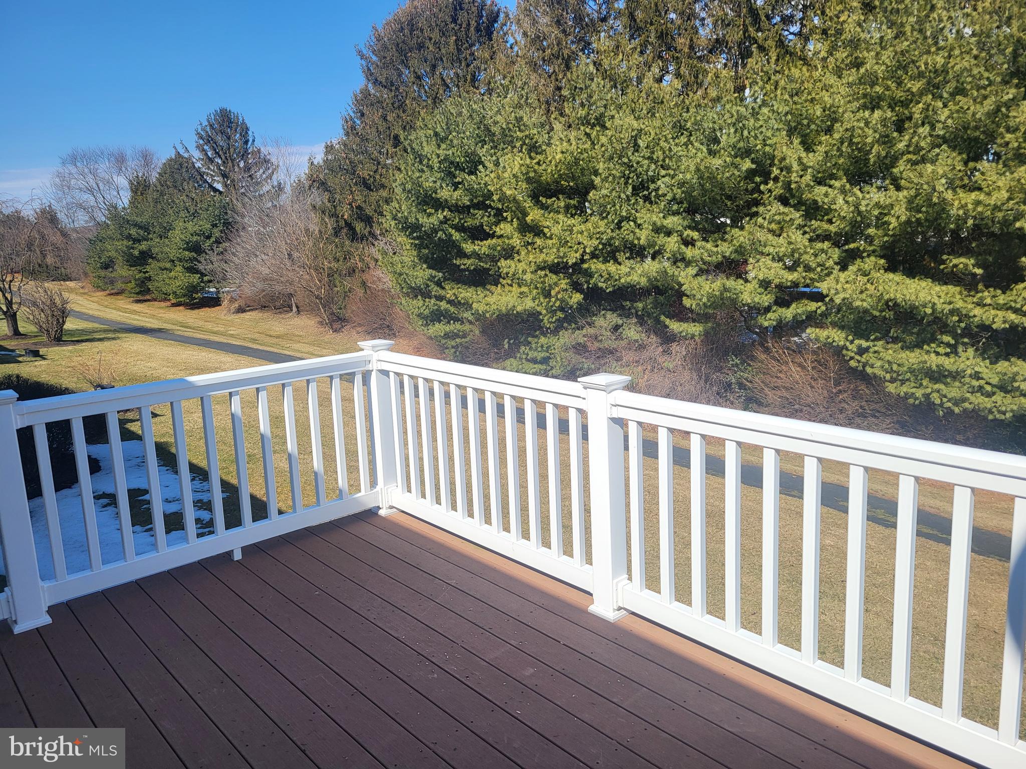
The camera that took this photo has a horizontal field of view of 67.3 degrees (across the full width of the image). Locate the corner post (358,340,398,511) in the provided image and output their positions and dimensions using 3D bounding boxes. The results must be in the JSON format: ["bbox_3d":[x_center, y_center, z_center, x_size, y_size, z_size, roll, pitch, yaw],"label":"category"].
[{"bbox_3d":[-0.743,0.251,4.391,0.145,0.990,0.145,-12,15,-39],"label":"corner post"}]

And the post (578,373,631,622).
[{"bbox_3d":[0.383,0.456,3.095,0.145,0.990,0.145,-12,15,-39],"label":"post"}]

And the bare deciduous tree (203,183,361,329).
[{"bbox_3d":[-11.103,-6.100,37.000,7.400,7.000,6.000,-3,11,0],"label":"bare deciduous tree"}]

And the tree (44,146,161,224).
[{"bbox_3d":[-41.418,-17.971,78.000,11.500,13.500,10.500,-3,11,0],"label":"tree"}]

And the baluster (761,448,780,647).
[{"bbox_3d":[0.853,0.542,2.551,0.039,0.686,0.039,-12,15,-39],"label":"baluster"}]

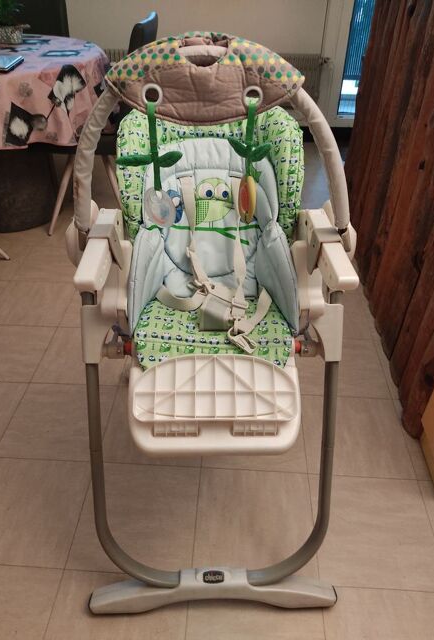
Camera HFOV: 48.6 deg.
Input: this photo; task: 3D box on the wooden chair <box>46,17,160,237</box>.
[{"bbox_3d":[-0.594,-0.938,2.352,0.570,0.920,0.460,0,38,-1],"label":"wooden chair"}]

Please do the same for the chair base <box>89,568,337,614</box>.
[{"bbox_3d":[-0.009,0.607,1.085,0.540,0.060,0.068,-1,38,-2],"label":"chair base"}]

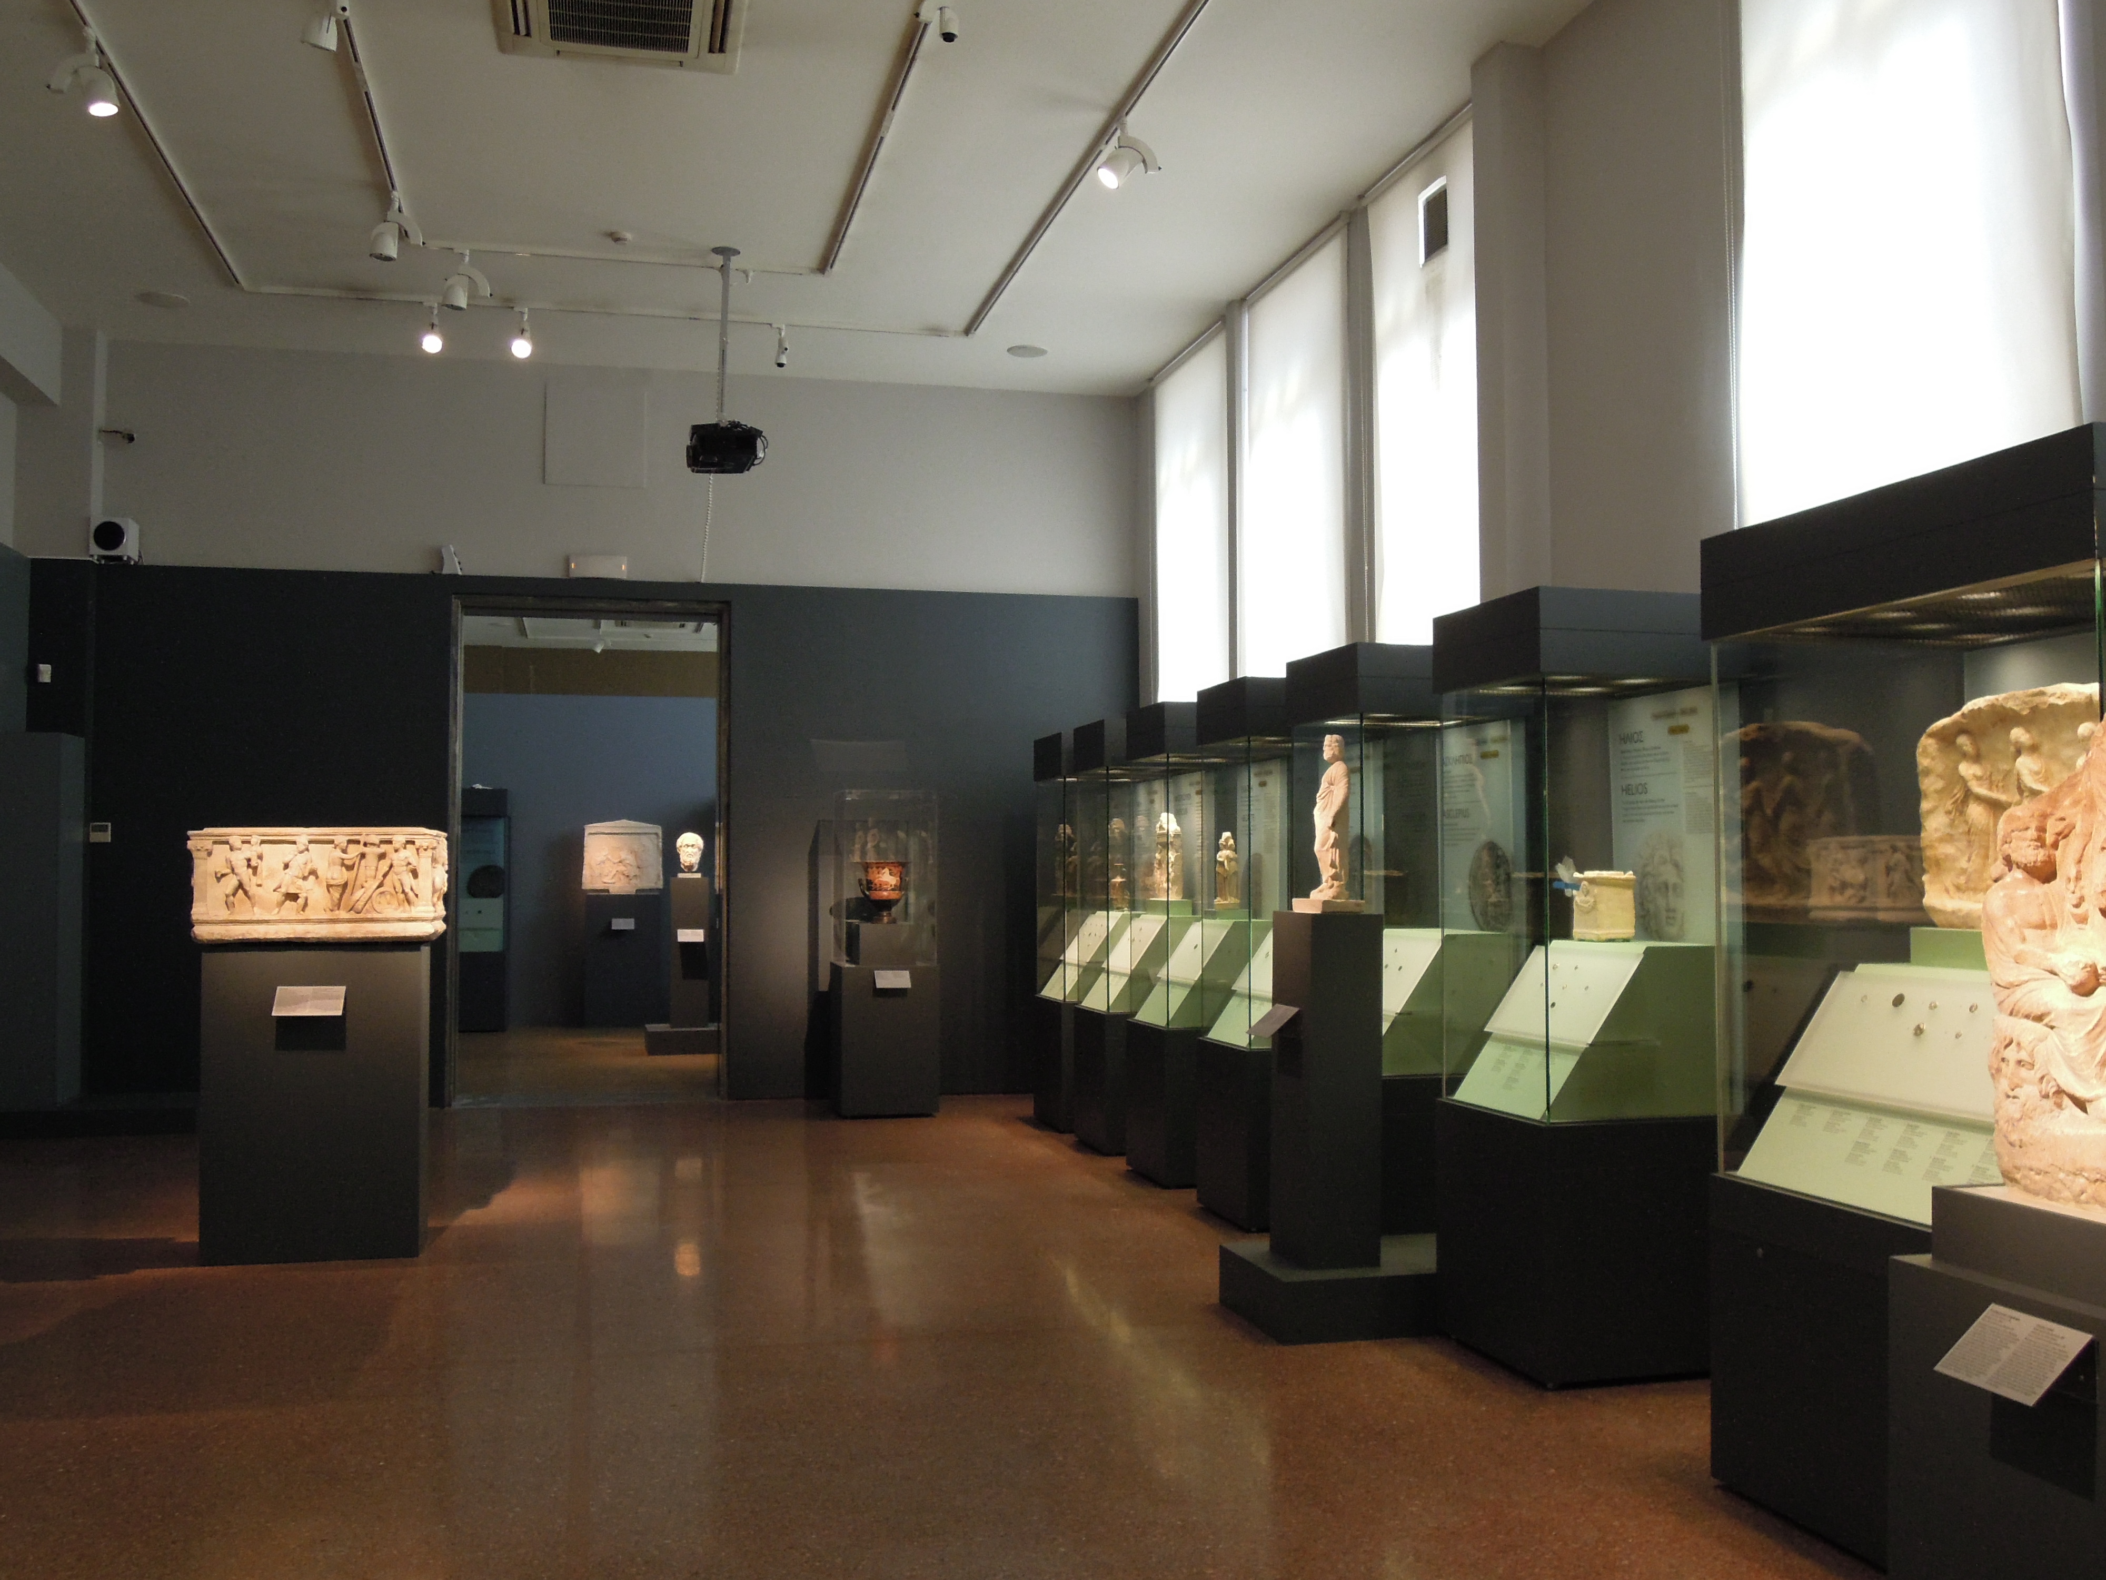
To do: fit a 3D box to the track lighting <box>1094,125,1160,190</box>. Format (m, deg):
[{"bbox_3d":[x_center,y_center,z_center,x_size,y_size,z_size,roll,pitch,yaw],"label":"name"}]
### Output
[{"bbox_3d":[0.326,-2.757,8.221,0.270,0.270,0.140,1,-3,-17],"label":"track lighting"}]

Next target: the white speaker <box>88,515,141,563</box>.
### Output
[{"bbox_3d":[-5.730,-1.511,11.527,0.214,0.262,0.280,1,-2,-14],"label":"white speaker"}]

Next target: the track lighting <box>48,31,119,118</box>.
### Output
[{"bbox_3d":[-3.796,-2.800,7.392,0.244,0.310,0.140,1,-2,-14],"label":"track lighting"}]

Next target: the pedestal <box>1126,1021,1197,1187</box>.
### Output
[{"bbox_3d":[0.834,1.585,9.774,0.710,0.770,0.710,1,-2,-14],"label":"pedestal"}]

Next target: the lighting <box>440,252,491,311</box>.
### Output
[{"bbox_3d":[-3.113,-2.690,10.003,0.254,0.305,0.150,1,-2,-14],"label":"lighting"}]

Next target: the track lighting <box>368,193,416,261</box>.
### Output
[{"bbox_3d":[-3.173,-2.710,9.082,0.240,0.290,0.140,-1,-3,12],"label":"track lighting"}]

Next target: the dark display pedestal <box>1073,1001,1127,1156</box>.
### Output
[{"bbox_3d":[0.533,1.561,10.276,0.667,0.742,0.667,0,-3,-14],"label":"dark display pedestal"}]

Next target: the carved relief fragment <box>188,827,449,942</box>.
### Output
[{"bbox_3d":[-2.883,0.376,7.462,0.884,0.438,0.587,0,-3,-14],"label":"carved relief fragment"}]

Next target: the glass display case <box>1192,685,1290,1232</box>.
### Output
[{"bbox_3d":[1.118,0.725,8.660,0.710,2.400,0.700,1,-2,-14],"label":"glass display case"}]

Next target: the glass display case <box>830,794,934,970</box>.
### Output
[{"bbox_3d":[-1.103,0.581,12.233,0.586,1.102,0.580,1,-2,-14],"label":"glass display case"}]

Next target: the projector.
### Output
[{"bbox_3d":[-1.736,-1.814,9.973,0.380,0.200,0.360,0,-3,-14],"label":"projector"}]

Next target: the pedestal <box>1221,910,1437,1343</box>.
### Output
[{"bbox_3d":[1.086,1.079,6.310,0.913,1.330,0.609,0,-3,-14],"label":"pedestal"}]

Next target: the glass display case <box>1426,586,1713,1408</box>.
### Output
[{"bbox_3d":[1.653,0.576,5.808,0.667,2.284,0.674,0,-3,-14],"label":"glass display case"}]

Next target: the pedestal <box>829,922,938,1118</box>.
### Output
[{"bbox_3d":[-1.098,1.500,12.198,0.606,1.130,0.600,1,-2,-14],"label":"pedestal"}]

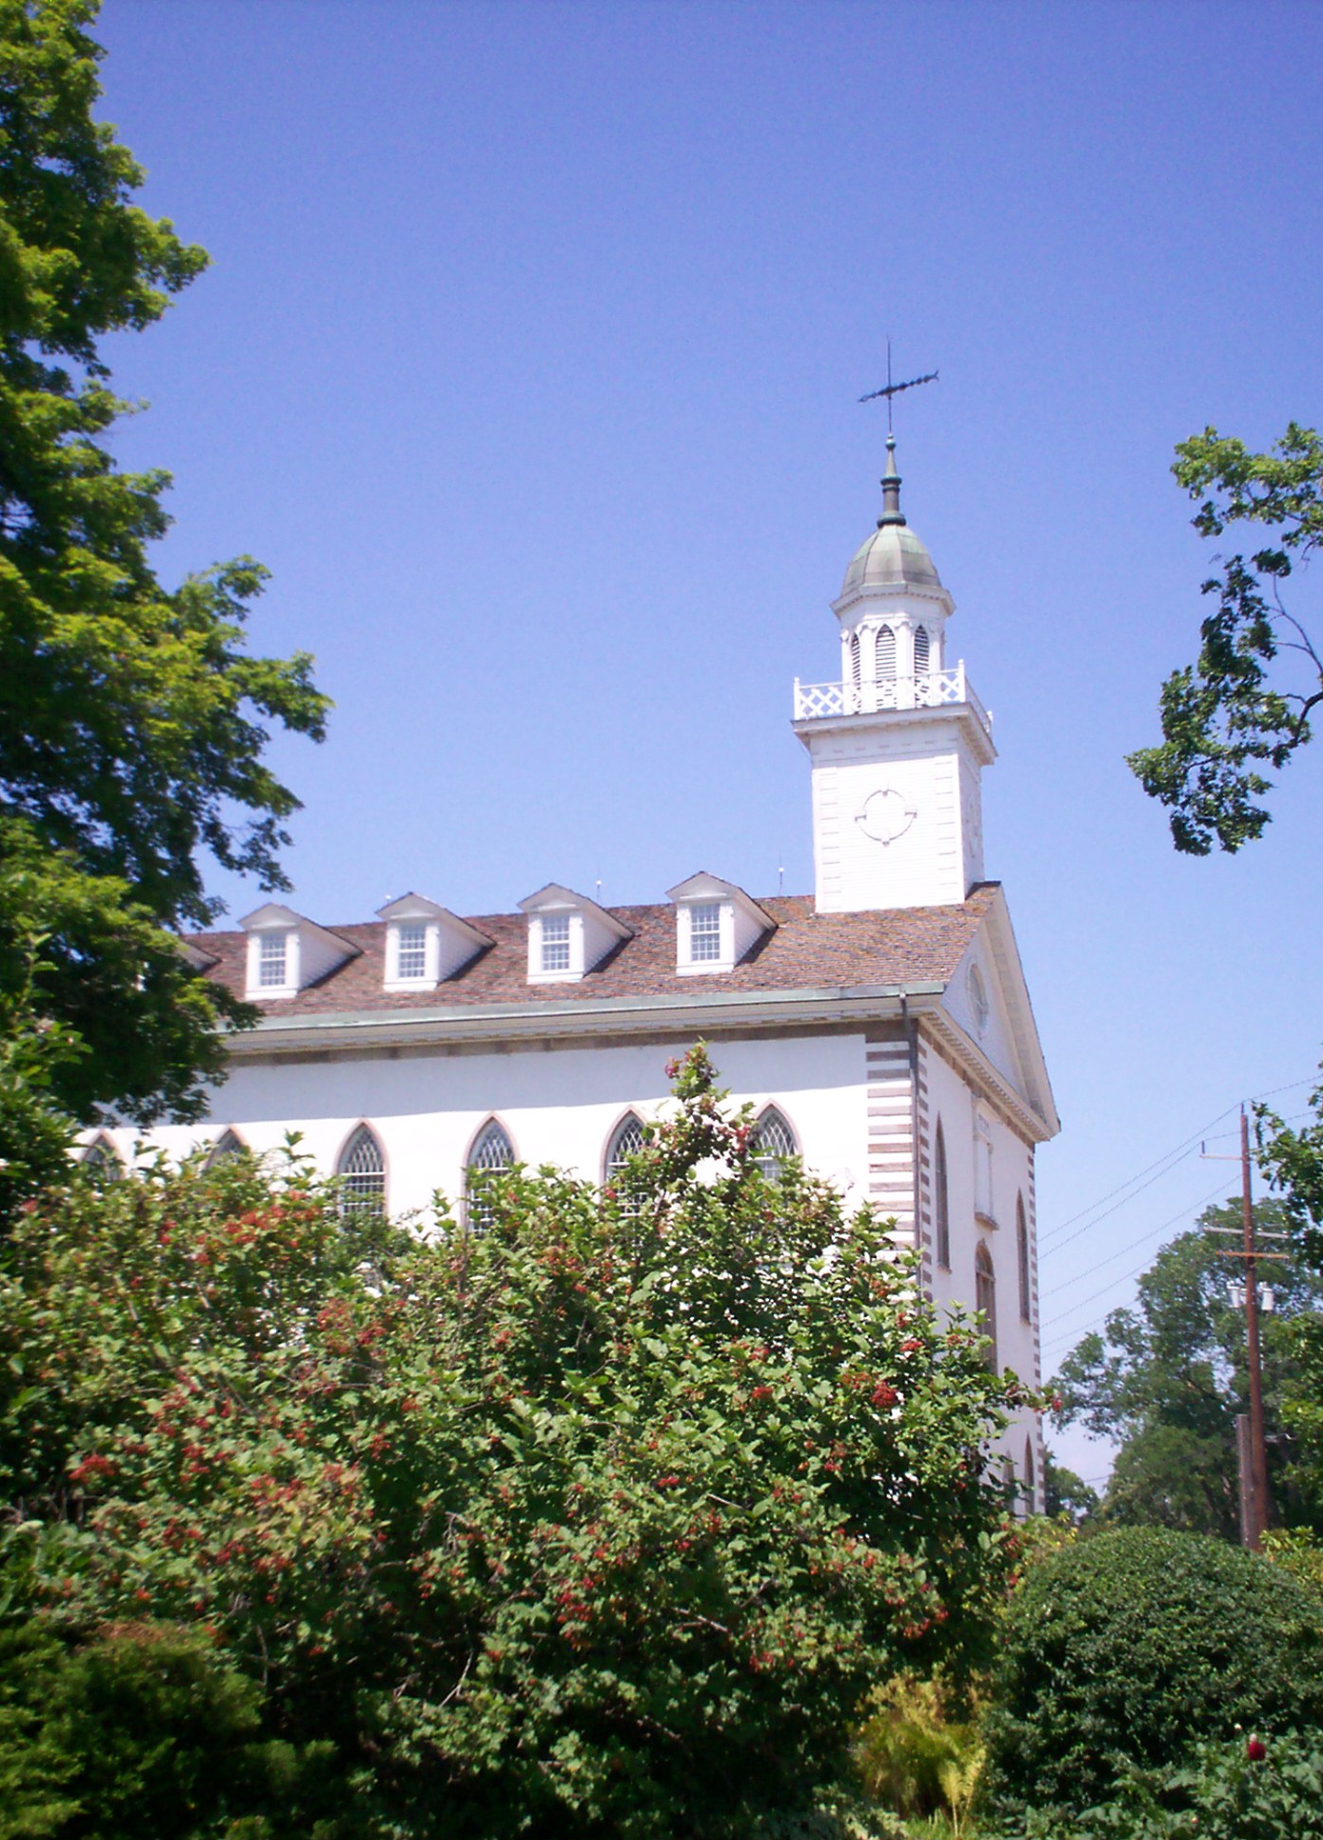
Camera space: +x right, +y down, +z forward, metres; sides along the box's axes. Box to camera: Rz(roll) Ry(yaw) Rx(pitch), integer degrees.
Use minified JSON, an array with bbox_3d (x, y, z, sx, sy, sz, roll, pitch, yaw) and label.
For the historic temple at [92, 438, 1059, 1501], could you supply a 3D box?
[{"bbox_3d":[-3.083,2.714,70.975,25.480,32.350,19.180,-4,-15,16],"label":"historic temple"}]

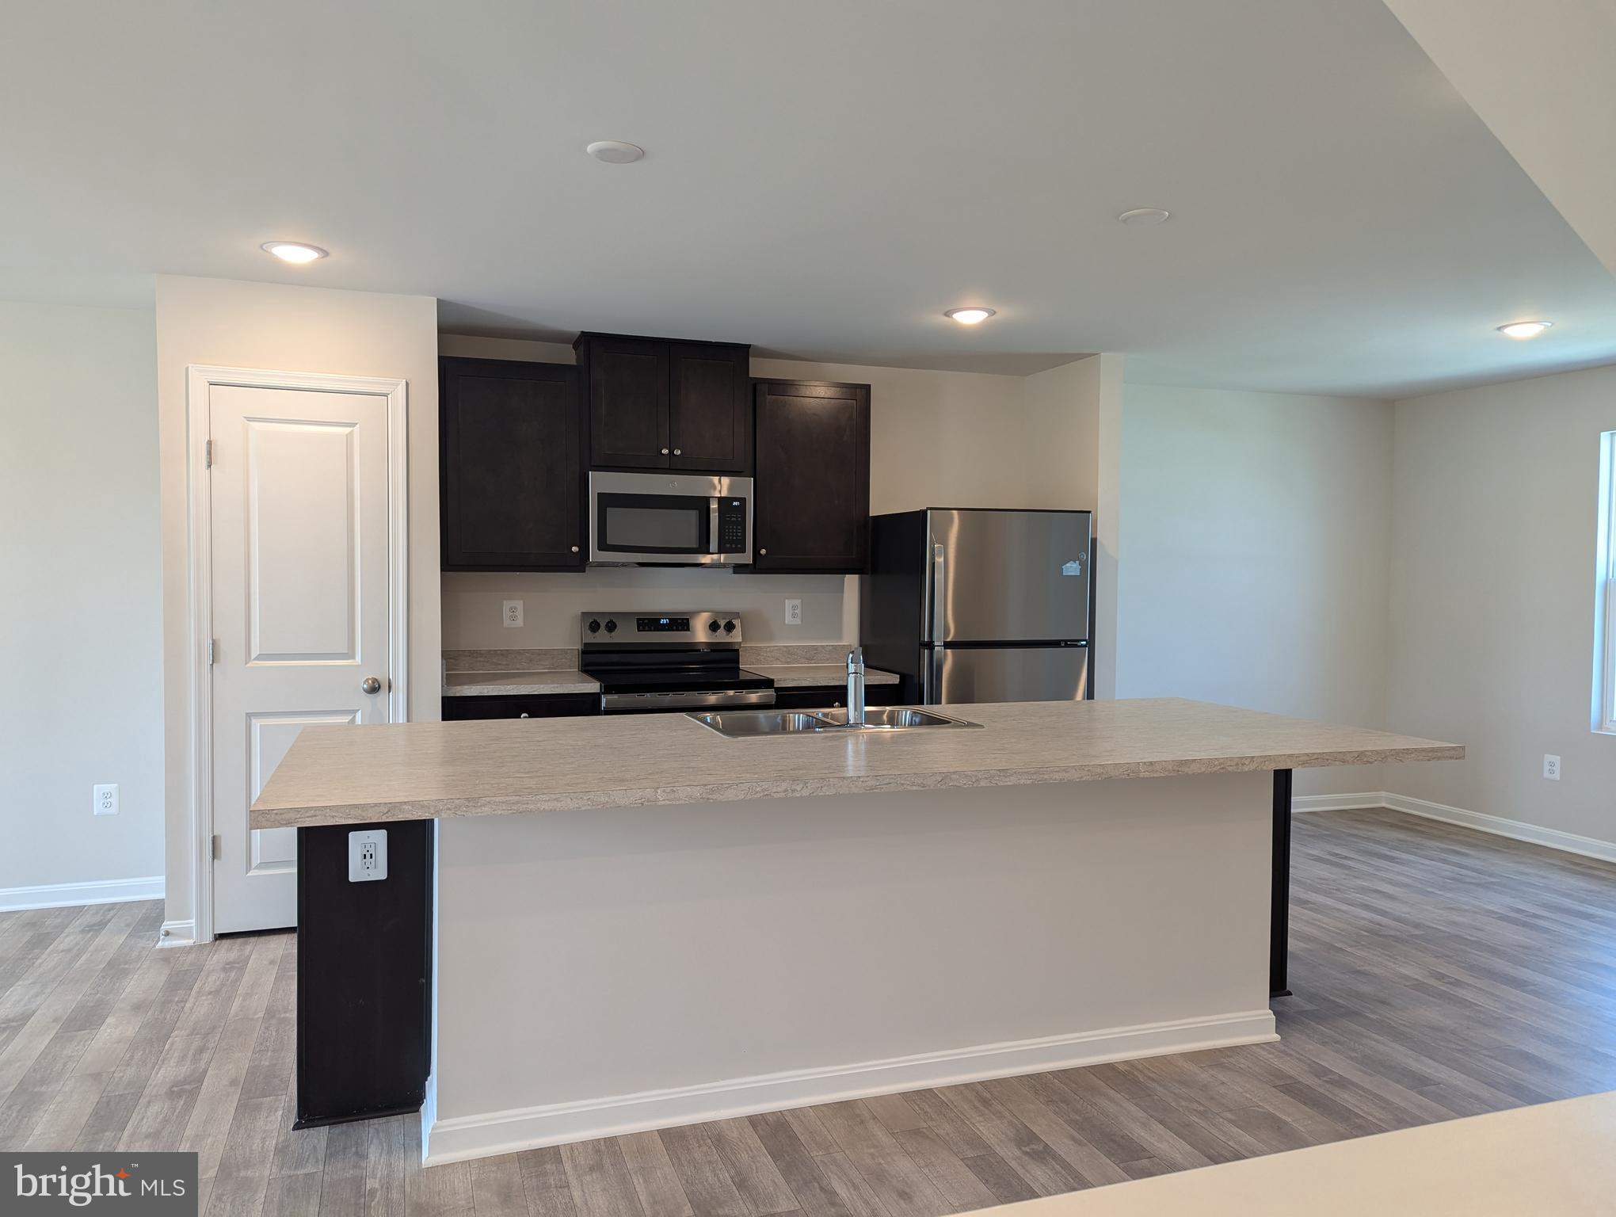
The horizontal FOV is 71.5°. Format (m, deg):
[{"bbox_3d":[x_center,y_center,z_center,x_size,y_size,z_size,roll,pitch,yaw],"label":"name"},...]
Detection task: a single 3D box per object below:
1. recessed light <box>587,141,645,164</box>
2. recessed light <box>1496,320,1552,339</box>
[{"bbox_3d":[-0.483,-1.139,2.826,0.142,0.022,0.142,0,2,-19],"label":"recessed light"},{"bbox_3d":[2.994,-1.159,4.689,0.200,0.035,0.200,0,2,-19],"label":"recessed light"}]

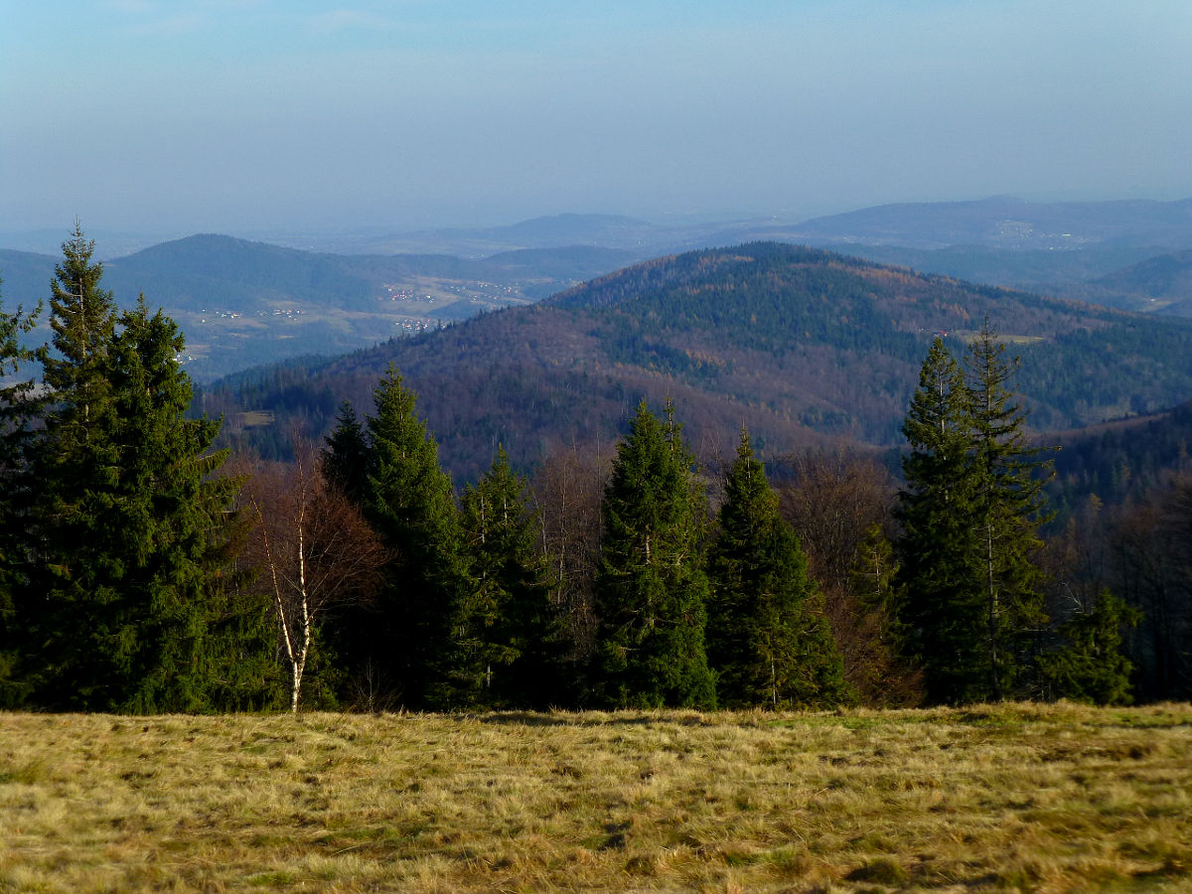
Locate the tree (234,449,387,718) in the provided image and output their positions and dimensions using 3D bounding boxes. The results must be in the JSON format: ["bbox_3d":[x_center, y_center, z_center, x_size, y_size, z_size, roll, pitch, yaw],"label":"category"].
[{"bbox_3d":[-7.516,3.501,87.609,3.900,7.080,3.700,0,4,0],"label":"tree"}]

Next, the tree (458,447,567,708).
[{"bbox_3d":[-2.333,3.673,91.897,3.040,7.320,3.100,0,4,0],"label":"tree"}]

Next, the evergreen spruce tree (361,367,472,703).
[{"bbox_3d":[-5.035,2.580,92.828,3.070,9.710,3.200,0,4,0],"label":"evergreen spruce tree"}]

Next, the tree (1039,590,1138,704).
[{"bbox_3d":[13.551,5.554,90.827,2.730,3.220,2.700,0,4,0],"label":"tree"}]

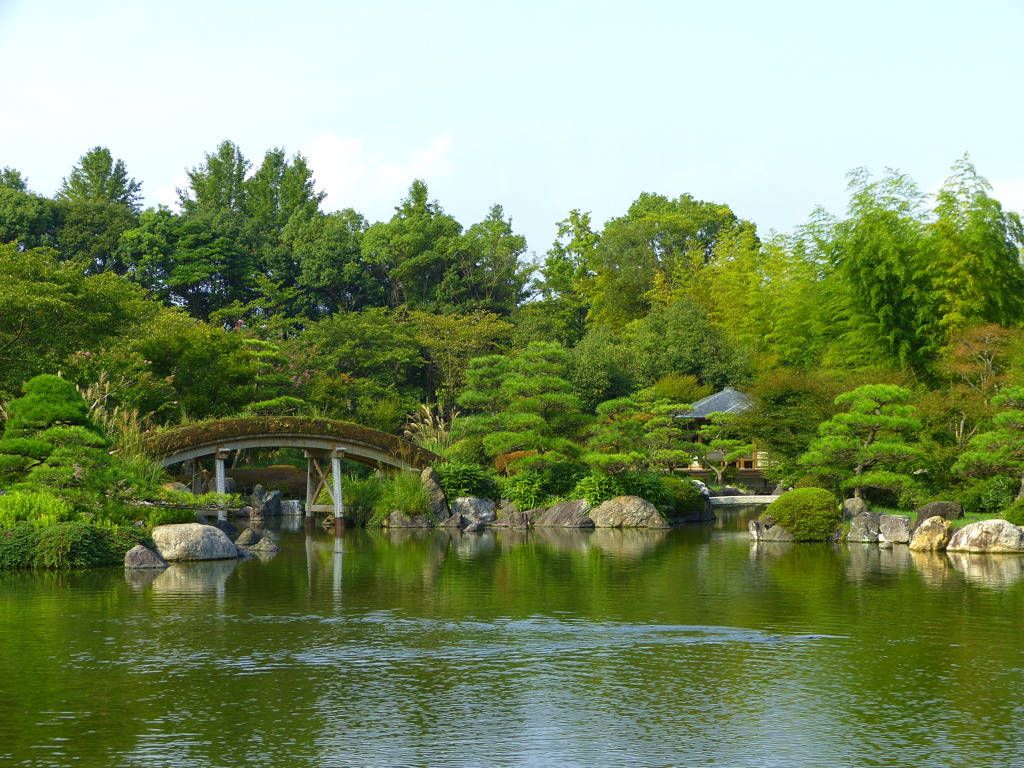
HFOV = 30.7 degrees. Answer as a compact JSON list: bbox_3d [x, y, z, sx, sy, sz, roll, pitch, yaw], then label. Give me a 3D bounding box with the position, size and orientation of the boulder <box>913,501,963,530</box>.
[{"bbox_3d":[10.603,3.269,46.330,1.243,0.696,1.000,0,-2,0],"label":"boulder"}]

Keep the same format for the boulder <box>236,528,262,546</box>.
[{"bbox_3d":[-6.650,3.860,46.940,0.680,0.441,0.650,0,-2,0],"label":"boulder"}]

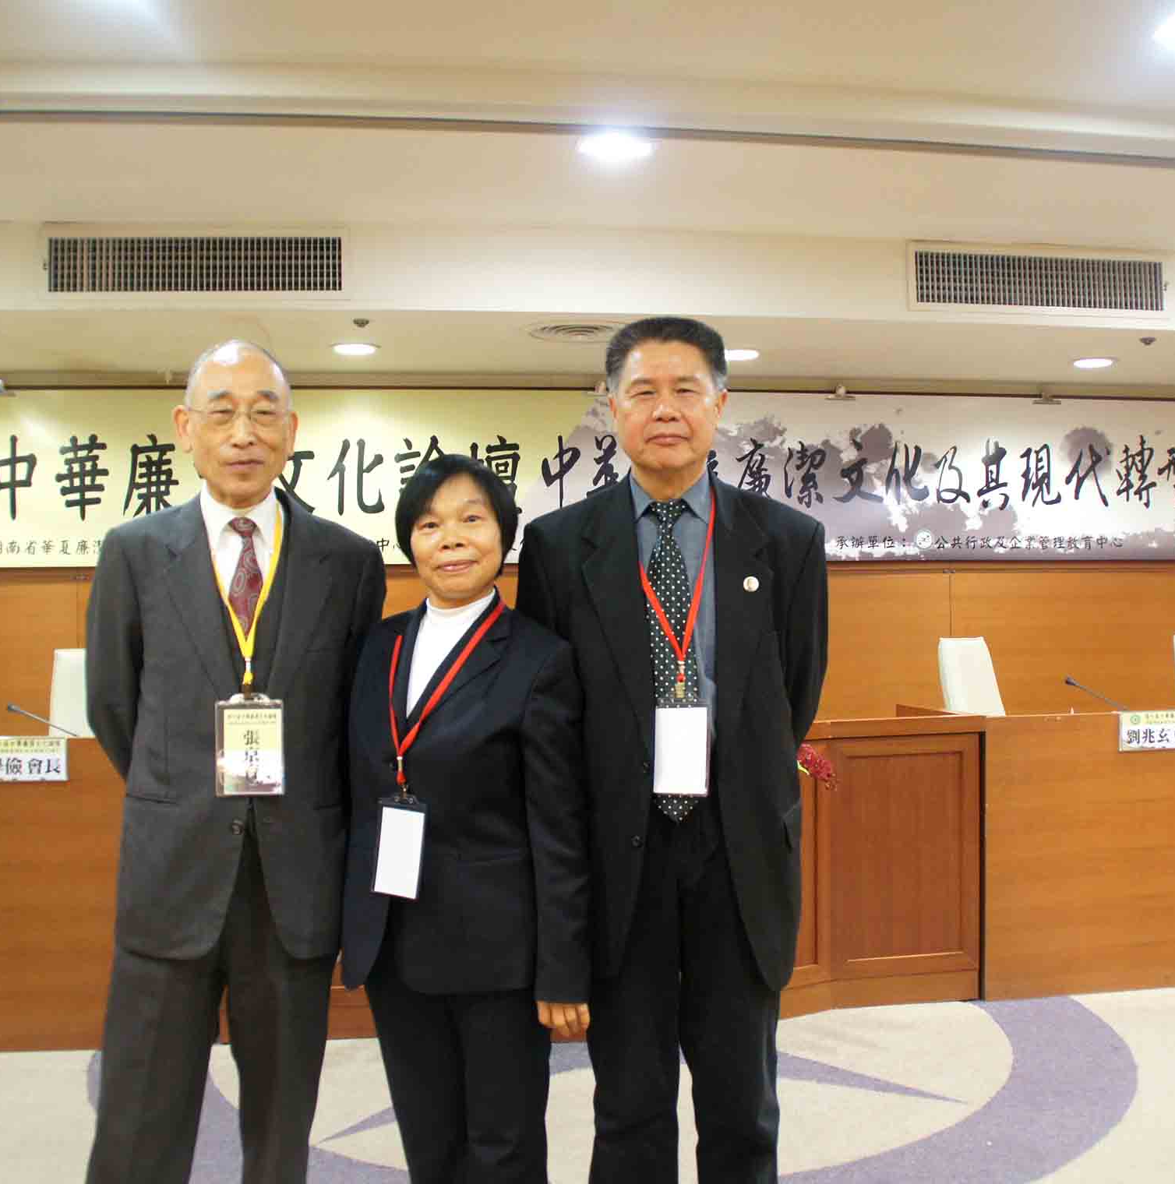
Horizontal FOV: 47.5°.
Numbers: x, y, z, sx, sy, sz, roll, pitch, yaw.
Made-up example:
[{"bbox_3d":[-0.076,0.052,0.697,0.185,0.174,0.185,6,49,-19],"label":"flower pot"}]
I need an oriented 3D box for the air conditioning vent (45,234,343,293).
[{"bbox_3d":[-1.538,-1.288,5.262,1.160,0.220,0.070,-1,-2,-7],"label":"air conditioning vent"}]

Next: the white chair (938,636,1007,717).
[{"bbox_3d":[1.739,0.733,5.473,0.550,1.100,0.600,0,-2,-37],"label":"white chair"}]

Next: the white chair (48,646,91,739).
[{"bbox_3d":[-1.854,0.759,4.971,0.550,1.100,0.600,0,-2,-13],"label":"white chair"}]

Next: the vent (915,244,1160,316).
[{"bbox_3d":[1.944,-1.324,5.728,1.160,0.220,0.070,-1,-2,-7],"label":"vent"}]

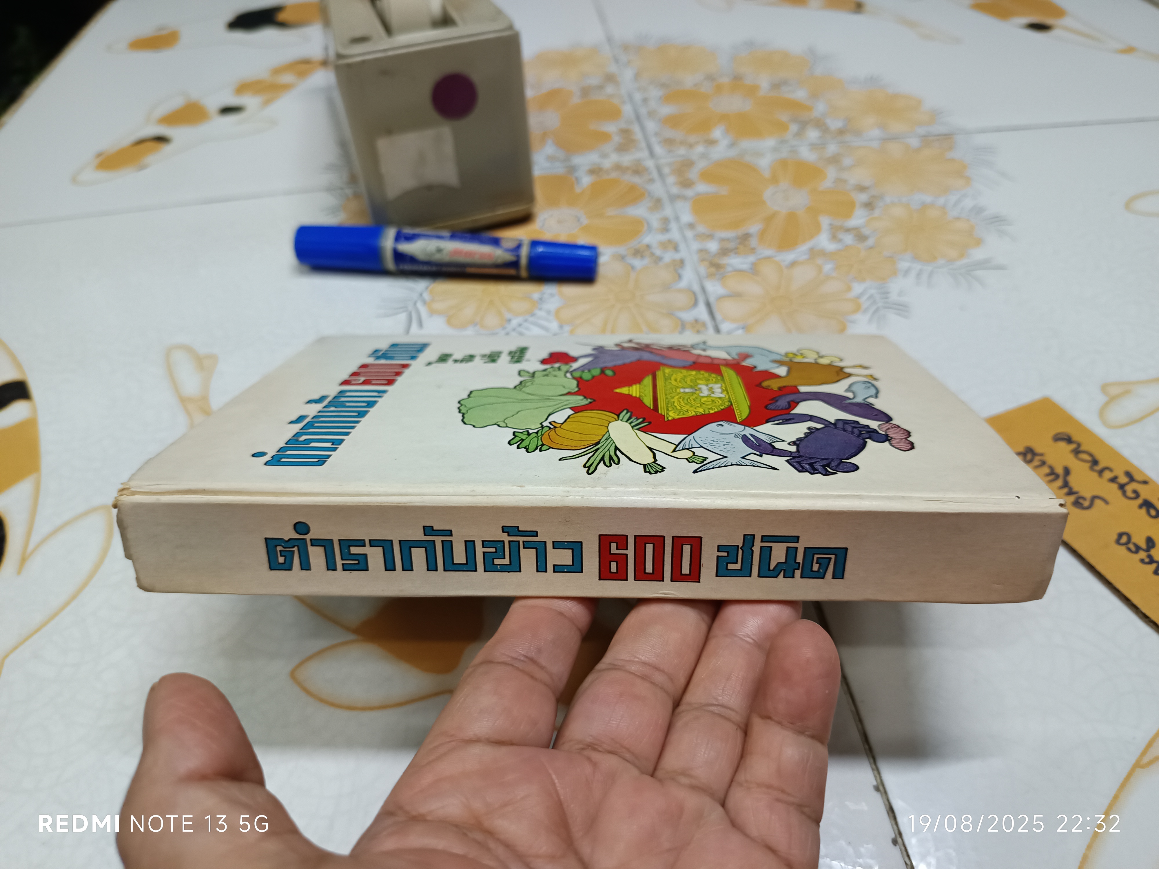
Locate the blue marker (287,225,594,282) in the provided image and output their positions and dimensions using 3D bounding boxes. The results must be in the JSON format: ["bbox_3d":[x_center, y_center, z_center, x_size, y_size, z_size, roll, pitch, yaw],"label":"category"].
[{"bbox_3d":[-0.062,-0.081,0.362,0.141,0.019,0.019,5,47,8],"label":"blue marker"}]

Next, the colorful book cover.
[{"bbox_3d":[0.003,0.000,0.246,0.212,0.023,0.141,0,23,4],"label":"colorful book cover"}]

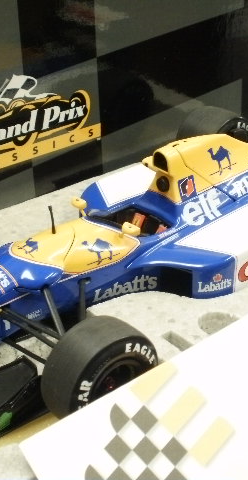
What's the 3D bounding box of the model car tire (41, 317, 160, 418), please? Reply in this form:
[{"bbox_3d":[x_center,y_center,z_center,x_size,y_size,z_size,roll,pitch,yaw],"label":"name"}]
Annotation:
[{"bbox_3d":[-0.007,0.042,0.253,0.036,0.036,0.015,-24,38,-35],"label":"model car tire"}]

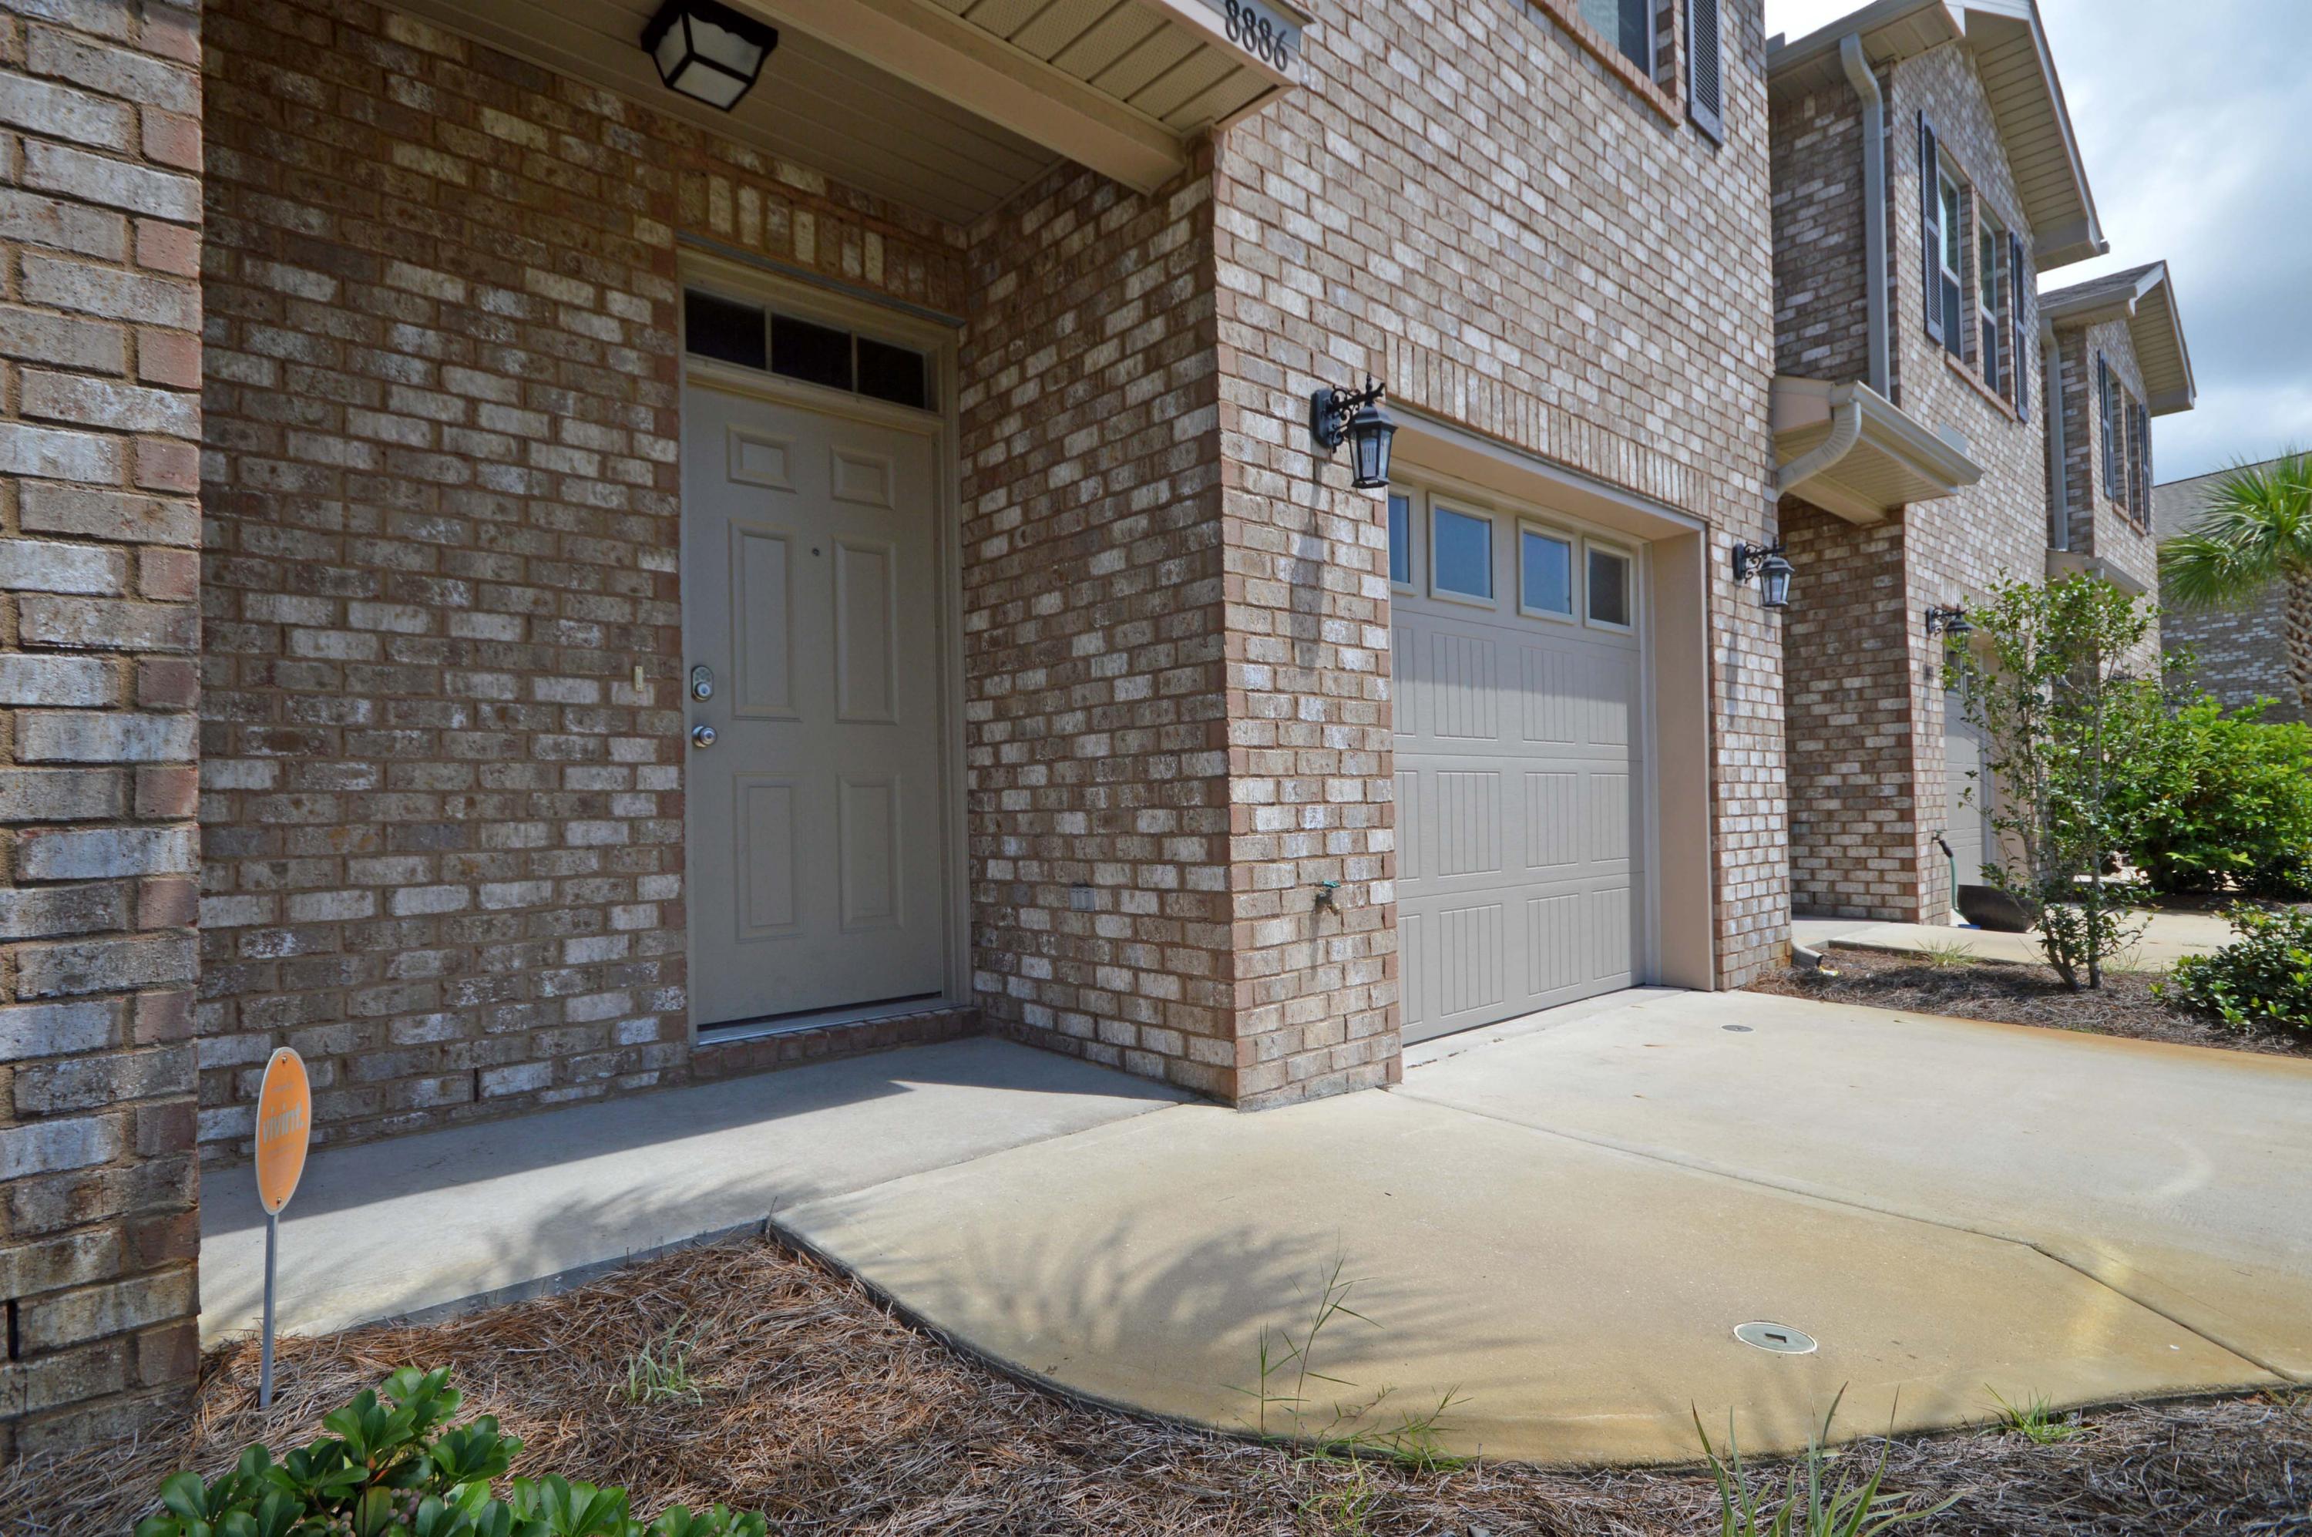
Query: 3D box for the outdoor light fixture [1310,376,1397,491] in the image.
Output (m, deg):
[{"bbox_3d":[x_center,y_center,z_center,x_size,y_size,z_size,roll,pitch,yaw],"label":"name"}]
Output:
[{"bbox_3d":[0.600,-0.999,3.457,0.155,0.340,0.260,1,-3,-42],"label":"outdoor light fixture"}]

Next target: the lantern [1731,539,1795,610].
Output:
[{"bbox_3d":[2.921,-0.929,5.526,0.155,0.340,0.260,1,-3,-42],"label":"lantern"}]

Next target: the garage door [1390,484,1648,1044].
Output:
[{"bbox_3d":[1.464,-0.037,4.818,2.410,2.140,0.070,1,-3,-42],"label":"garage door"}]

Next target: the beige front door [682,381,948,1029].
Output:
[{"bbox_3d":[-1.146,-0.200,3.917,0.915,2.040,0.055,1,-3,-42],"label":"beige front door"}]

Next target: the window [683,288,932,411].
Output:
[{"bbox_3d":[-1.156,-1.408,3.921,0.890,0.215,0.055,1,-3,-42],"label":"window"}]

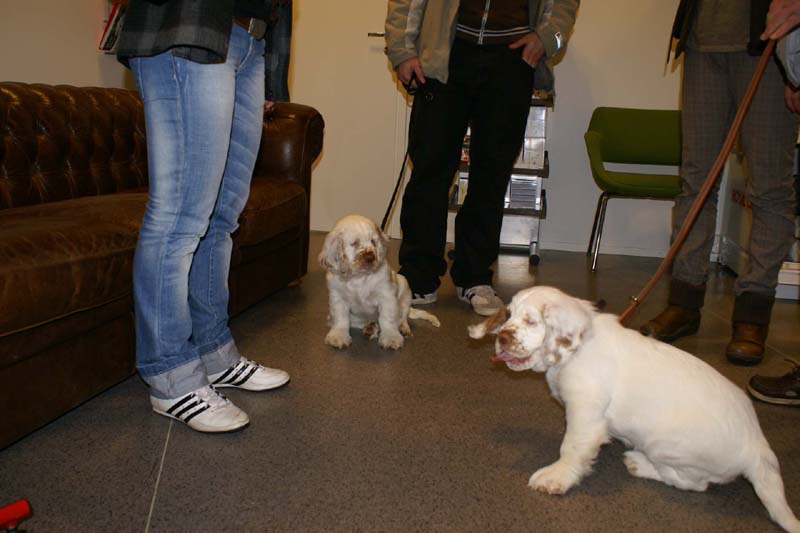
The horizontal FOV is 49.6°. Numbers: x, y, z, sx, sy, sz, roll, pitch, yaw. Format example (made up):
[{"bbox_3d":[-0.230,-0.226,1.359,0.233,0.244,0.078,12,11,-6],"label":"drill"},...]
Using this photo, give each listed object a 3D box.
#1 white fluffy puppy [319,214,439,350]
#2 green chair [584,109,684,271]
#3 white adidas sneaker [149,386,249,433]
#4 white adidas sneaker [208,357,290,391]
[{"bbox_3d":[-0.071,0.031,2.912,0.340,0.415,0.410,5,12,14],"label":"white fluffy puppy"},{"bbox_3d":[1.219,-0.376,4.232,0.620,0.765,0.570,4,12,8],"label":"green chair"},{"bbox_3d":[-0.499,0.333,2.168,0.280,0.095,0.103,7,13,23],"label":"white adidas sneaker"},{"bbox_3d":[-0.441,0.283,2.420,0.275,0.095,0.103,2,12,-2],"label":"white adidas sneaker"}]

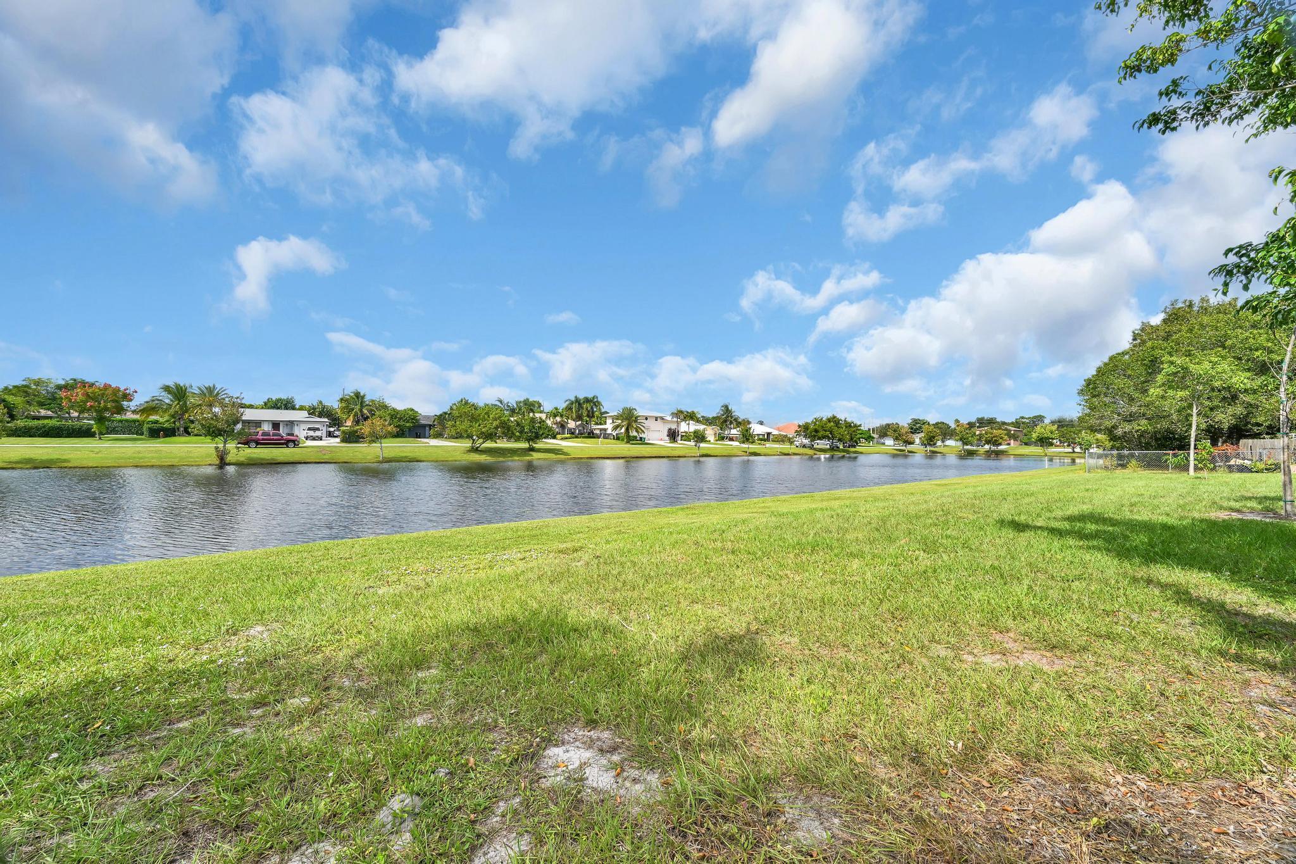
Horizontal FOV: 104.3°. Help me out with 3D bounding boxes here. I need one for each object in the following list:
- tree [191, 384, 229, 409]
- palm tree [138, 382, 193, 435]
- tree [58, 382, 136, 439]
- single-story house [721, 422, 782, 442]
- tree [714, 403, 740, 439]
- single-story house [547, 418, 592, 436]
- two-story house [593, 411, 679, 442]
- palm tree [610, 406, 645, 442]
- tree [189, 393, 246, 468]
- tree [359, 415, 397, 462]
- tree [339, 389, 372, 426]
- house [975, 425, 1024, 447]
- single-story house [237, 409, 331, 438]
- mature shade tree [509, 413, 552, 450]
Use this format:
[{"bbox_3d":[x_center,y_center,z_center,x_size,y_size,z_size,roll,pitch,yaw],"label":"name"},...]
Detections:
[{"bbox_3d":[-53.889,-2.679,62.000,4.400,6.600,4.400,1,-2,-38],"label":"tree"},{"bbox_3d":[-63.060,-3.050,66.000,7.000,7.160,6.800,1,-2,-35],"label":"palm tree"},{"bbox_3d":[-62.734,-2.369,57.500,5.900,6.590,5.900,-1,-2,42],"label":"tree"},{"bbox_3d":[31.007,0.151,149.903,16.000,5.400,12.000,1,-2,-39],"label":"single-story house"},{"bbox_3d":[20.504,-2.613,130.000,6.200,9.930,6.200,0,-1,9],"label":"tree"},{"bbox_3d":[-21.254,-1.127,112.155,13.200,4.900,12.000,1,-2,-39],"label":"single-story house"},{"bbox_3d":[-3.228,-1.476,122.344,15.500,7.300,13.500,1,-2,-39],"label":"two-story house"},{"bbox_3d":[-3.740,-1.310,93.000,6.540,6.730,6.540,0,-1,0],"label":"palm tree"},{"bbox_3d":[-37.881,-0.134,44.300,4.000,6.500,4.000,1,-2,-38],"label":"tree"},{"bbox_3d":[-28.385,0.666,53.000,3.600,4.950,3.600,1,-2,-38],"label":"tree"},{"bbox_3d":[-45.504,-2.722,78.500,4.800,7.810,4.800,1,-1,-30],"label":"tree"},{"bbox_3d":[81.707,0.941,117.000,10.000,4.940,11.000,2,-2,-44],"label":"house"},{"bbox_3d":[-57.600,-1.280,78.600,13.000,4.500,11.500,1,-2,-35],"label":"single-story house"},{"bbox_3d":[-16.060,0.000,69.500,5.800,5.030,5.800,1,-2,-35],"label":"mature shade tree"}]

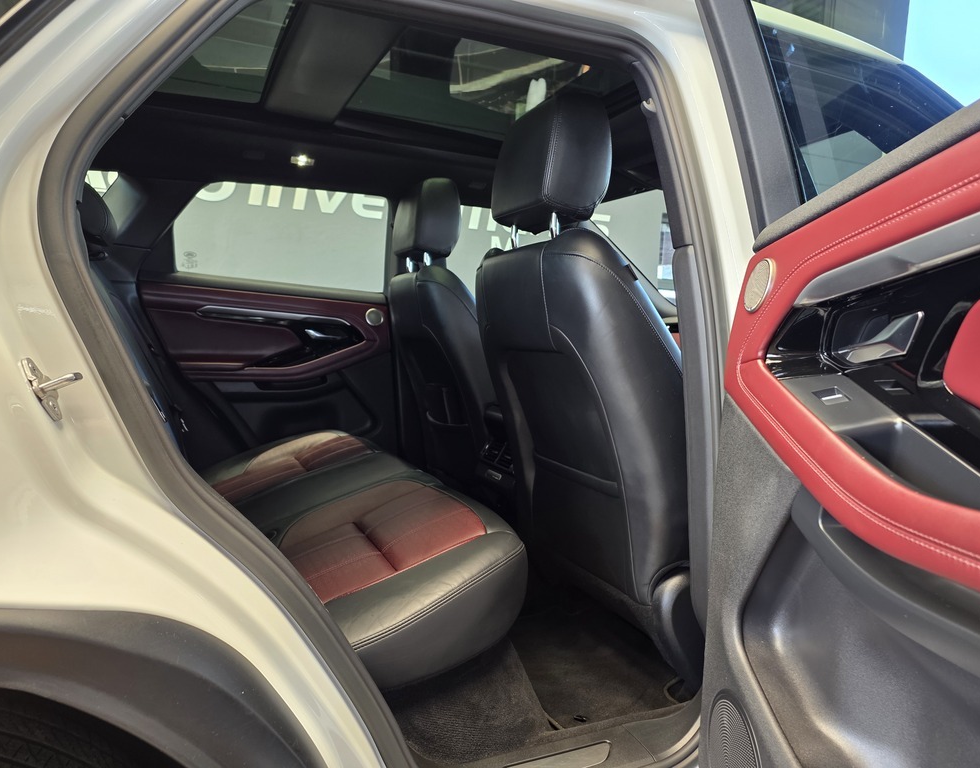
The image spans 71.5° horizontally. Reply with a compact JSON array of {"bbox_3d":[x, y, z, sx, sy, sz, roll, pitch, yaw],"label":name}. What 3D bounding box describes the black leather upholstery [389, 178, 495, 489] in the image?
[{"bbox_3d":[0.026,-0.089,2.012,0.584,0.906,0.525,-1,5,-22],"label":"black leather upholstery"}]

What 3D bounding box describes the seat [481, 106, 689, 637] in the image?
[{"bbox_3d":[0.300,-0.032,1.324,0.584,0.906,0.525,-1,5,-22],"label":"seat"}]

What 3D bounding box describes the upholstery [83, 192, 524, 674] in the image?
[{"bbox_3d":[-0.545,-0.056,1.387,0.822,0.832,1.267,-1,5,-22],"label":"upholstery"}]

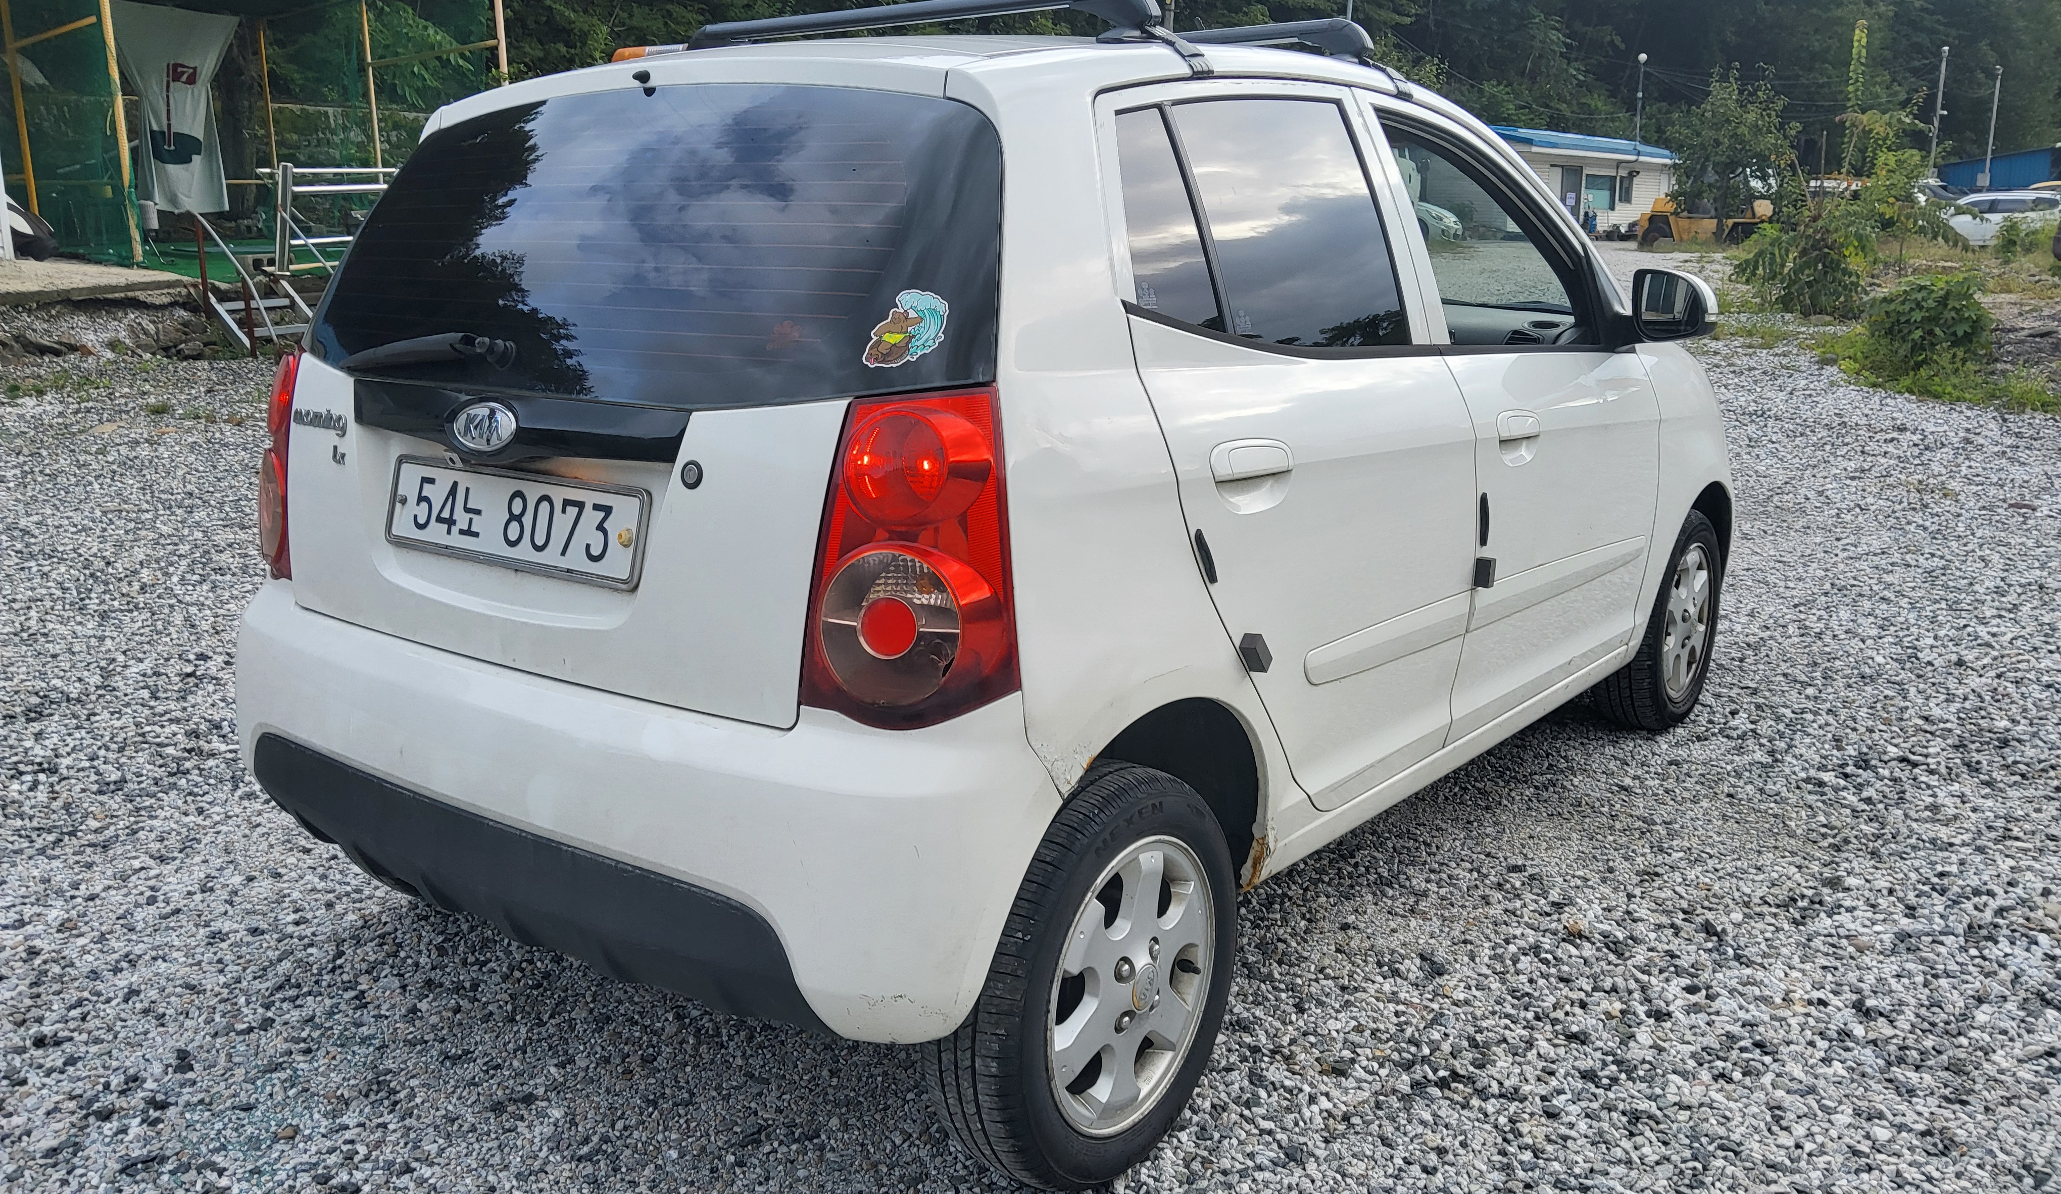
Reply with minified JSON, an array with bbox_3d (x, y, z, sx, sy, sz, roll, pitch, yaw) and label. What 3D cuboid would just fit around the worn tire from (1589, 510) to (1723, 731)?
[{"bbox_3d":[1.550,0.043,3.841,0.167,0.547,0.547,9,16,37],"label":"worn tire"}]

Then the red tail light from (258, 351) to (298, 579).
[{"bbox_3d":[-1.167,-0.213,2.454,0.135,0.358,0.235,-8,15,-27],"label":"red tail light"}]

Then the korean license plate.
[{"bbox_3d":[-0.687,-0.103,2.021,0.540,0.128,0.025,9,6,37],"label":"korean license plate"}]

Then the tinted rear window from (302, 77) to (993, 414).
[{"bbox_3d":[-0.585,-0.466,2.078,1.430,0.482,0.102,9,-15,37],"label":"tinted rear window"}]

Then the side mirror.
[{"bbox_3d":[1.301,-0.589,3.123,0.170,0.145,0.120,9,16,37],"label":"side mirror"}]

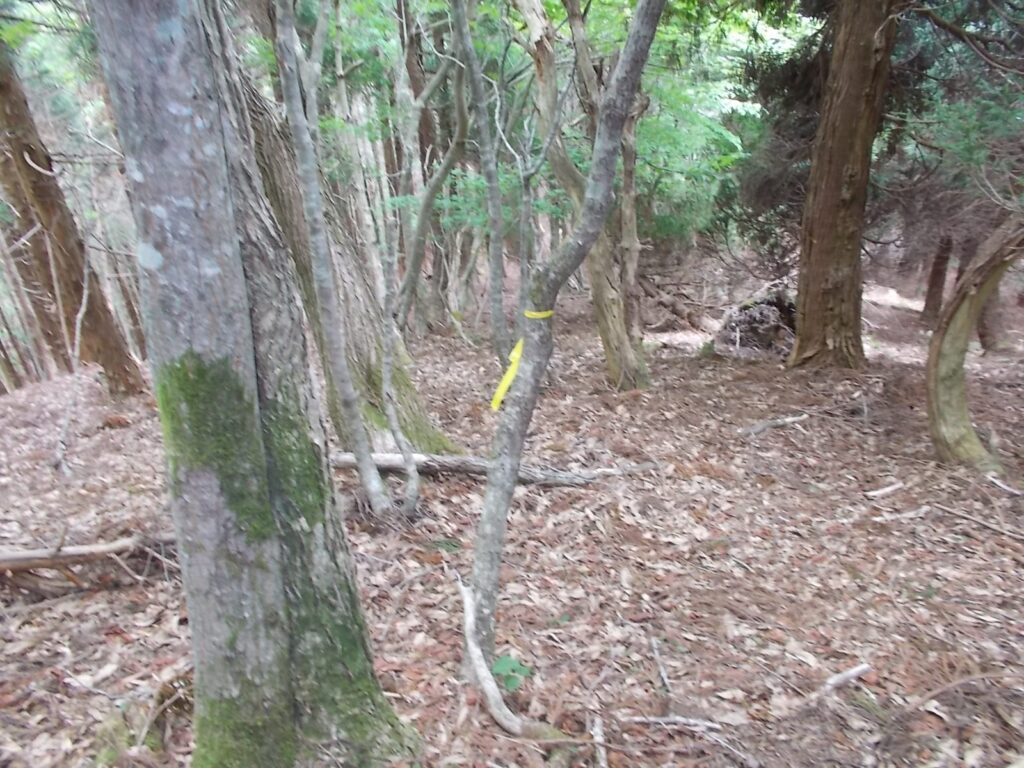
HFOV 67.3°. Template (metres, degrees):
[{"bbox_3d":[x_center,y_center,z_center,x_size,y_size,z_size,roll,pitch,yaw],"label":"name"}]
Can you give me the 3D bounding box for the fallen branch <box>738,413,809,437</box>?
[{"bbox_3d":[2.028,0.306,5.925,0.825,0.070,0.100,-10,14,-33],"label":"fallen branch"}]

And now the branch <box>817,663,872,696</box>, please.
[{"bbox_3d":[1.128,0.994,2.600,0.250,0.035,0.045,-8,14,-29],"label":"branch"}]

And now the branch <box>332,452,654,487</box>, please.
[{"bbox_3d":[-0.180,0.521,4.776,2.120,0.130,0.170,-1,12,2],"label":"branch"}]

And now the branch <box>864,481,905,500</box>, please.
[{"bbox_3d":[2.165,0.613,4.465,0.350,0.035,0.045,-8,14,-29],"label":"branch"}]

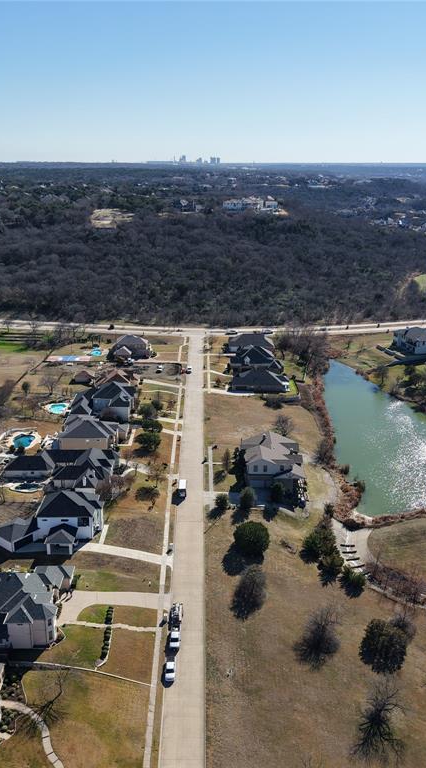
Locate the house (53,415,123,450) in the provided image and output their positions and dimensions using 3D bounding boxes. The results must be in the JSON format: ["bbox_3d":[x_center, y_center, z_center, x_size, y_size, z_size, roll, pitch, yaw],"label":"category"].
[{"bbox_3d":[-45.670,16.940,274.710,24.290,9.040,23.810,0,17,0],"label":"house"}]

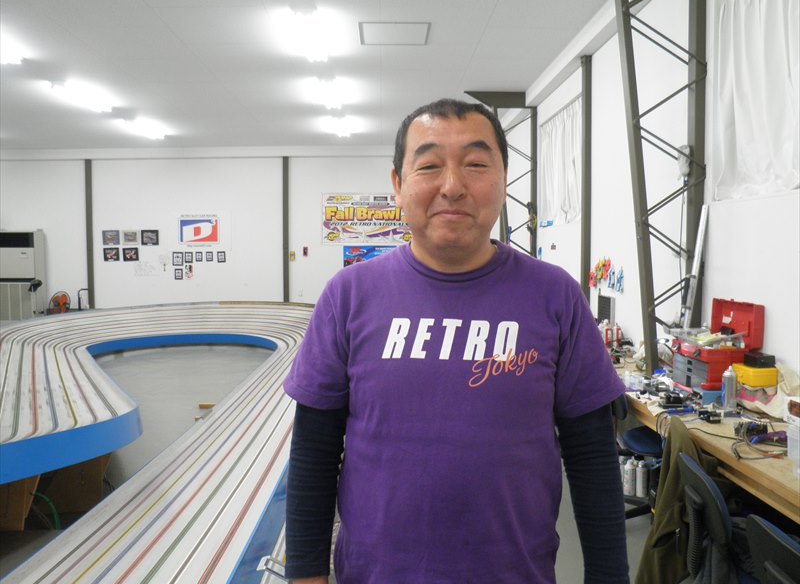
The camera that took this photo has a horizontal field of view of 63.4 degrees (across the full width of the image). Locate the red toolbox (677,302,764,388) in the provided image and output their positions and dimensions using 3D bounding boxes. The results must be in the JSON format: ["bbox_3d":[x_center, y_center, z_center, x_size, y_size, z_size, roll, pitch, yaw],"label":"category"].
[{"bbox_3d":[1.541,0.246,3.161,0.285,0.400,0.330,-1,4,-4],"label":"red toolbox"}]

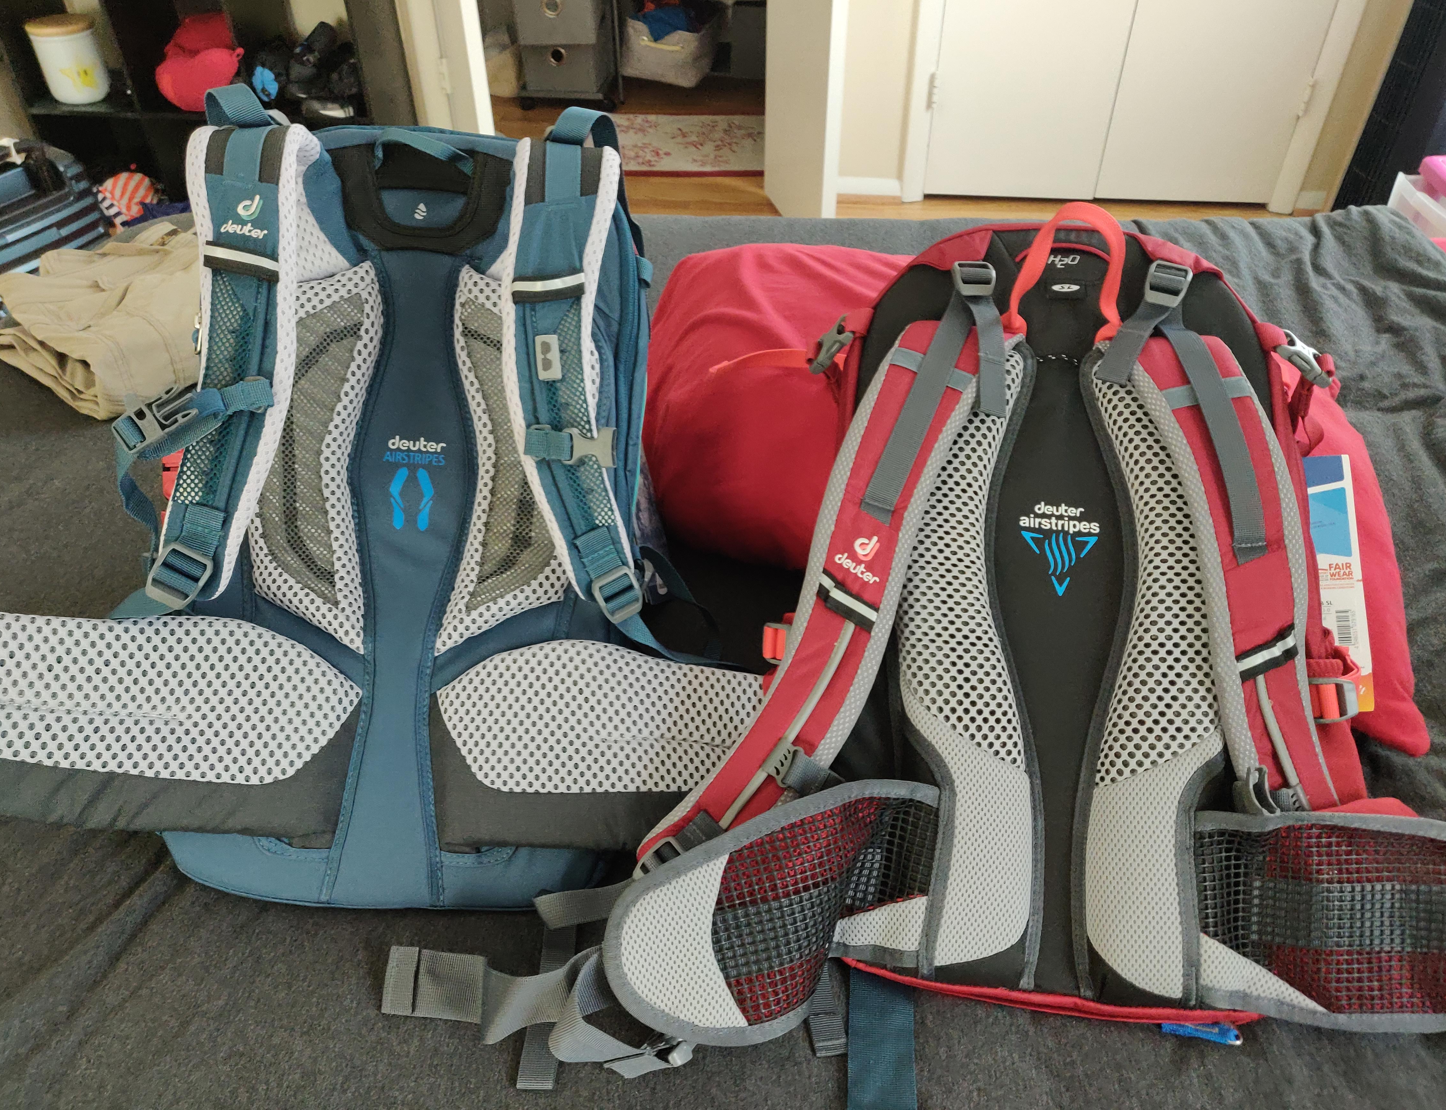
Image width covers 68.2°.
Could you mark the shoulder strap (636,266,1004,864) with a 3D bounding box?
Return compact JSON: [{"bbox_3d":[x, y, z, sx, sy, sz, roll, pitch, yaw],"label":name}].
[{"bbox_3d":[0.080,-0.006,0.650,0.100,0.085,0.430,25,78,12],"label":"shoulder strap"}]

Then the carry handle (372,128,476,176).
[{"bbox_3d":[-0.197,-0.266,0.702,0.070,0.033,0.030,2,83,0],"label":"carry handle"}]

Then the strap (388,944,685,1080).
[{"bbox_3d":[-0.105,0.242,0.592,0.180,0.045,0.062,4,39,4],"label":"strap"}]

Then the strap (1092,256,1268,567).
[{"bbox_3d":[0.286,-0.098,0.680,0.085,0.046,0.215,-8,75,5],"label":"strap"}]

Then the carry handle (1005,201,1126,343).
[{"bbox_3d":[0.227,-0.189,0.708,0.080,0.036,0.098,2,75,7],"label":"carry handle"}]

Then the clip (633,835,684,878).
[{"bbox_3d":[-0.033,0.184,0.634,0.029,0.011,0.032,36,81,18],"label":"clip"}]

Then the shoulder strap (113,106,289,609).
[{"bbox_3d":[-0.304,-0.124,0.652,0.100,0.075,0.320,2,78,0],"label":"shoulder strap"}]

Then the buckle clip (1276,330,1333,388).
[{"bbox_3d":[0.386,-0.131,0.712,0.050,0.015,0.024,46,40,3],"label":"buckle clip"}]

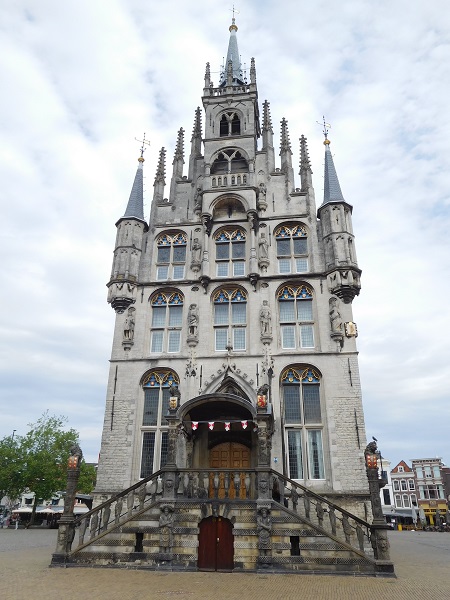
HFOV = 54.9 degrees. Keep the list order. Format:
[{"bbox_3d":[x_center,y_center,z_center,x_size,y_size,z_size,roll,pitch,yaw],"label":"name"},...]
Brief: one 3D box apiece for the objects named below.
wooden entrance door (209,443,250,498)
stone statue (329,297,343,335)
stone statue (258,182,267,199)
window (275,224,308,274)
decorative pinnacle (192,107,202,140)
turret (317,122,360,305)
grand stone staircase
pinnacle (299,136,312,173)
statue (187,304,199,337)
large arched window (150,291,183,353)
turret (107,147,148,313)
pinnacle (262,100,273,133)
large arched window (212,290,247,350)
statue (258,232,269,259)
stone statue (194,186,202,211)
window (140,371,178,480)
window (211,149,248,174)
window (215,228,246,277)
[{"bbox_3d":[0.202,7.689,19.491,1.875,2.454,0.200,-3,-26,7],"label":"wooden entrance door"},{"bbox_3d":[5.106,0.722,19.966,0.548,1.864,0.550,-3,-26,7],"label":"stone statue"},{"bbox_3d":[2.181,-6.327,25.187,0.491,1.290,0.420,-3,-26,7],"label":"stone statue"},{"bbox_3d":[3.646,-2.811,23.776,1.766,3.230,0.400,-3,-26,7],"label":"window"},{"bbox_3d":[-1.851,-11.917,29.185,0.676,3.211,0.670,-3,-26,7],"label":"decorative pinnacle"},{"bbox_3d":[5.891,-5.139,23.075,1.635,11.710,1.635,-3,-26,7],"label":"turret"},{"bbox_3d":[-0.082,7.904,15.710,10.955,3.041,3.274,-3,-26,7],"label":"grand stone staircase"},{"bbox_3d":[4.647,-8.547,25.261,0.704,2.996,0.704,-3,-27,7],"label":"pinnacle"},{"bbox_3d":[-1.551,1.015,21.002,0.543,1.774,0.500,-3,-27,7],"label":"statue"},{"bbox_3d":[-3.087,1.078,22.897,1.700,3.577,0.400,-3,-26,7],"label":"large arched window"},{"bbox_3d":[-5.235,-4.451,24.436,1.724,11.332,1.724,-3,-26,7],"label":"turret"},{"bbox_3d":[2.801,-12.122,28.567,0.676,2.956,0.670,-3,-26,7],"label":"pinnacle"},{"bbox_3d":[0.262,0.901,21.250,1.702,3.382,0.350,-3,-27,7],"label":"large arched window"},{"bbox_3d":[2.001,-2.801,22.179,0.469,1.642,0.480,-3,-26,7],"label":"statue"},{"bbox_3d":[-1.511,-5.721,24.385,0.516,1.568,0.500,-3,-27,7],"label":"stone statue"},{"bbox_3d":[-2.838,5.391,19.326,1.706,4.841,0.400,-3,-26,7],"label":"window"},{"bbox_3d":[0.279,-8.560,26.830,2.344,2.211,0.500,-3,-26,7],"label":"window"},{"bbox_3d":[0.296,-2.505,22.743,1.588,3.030,0.350,-3,-26,7],"label":"window"}]

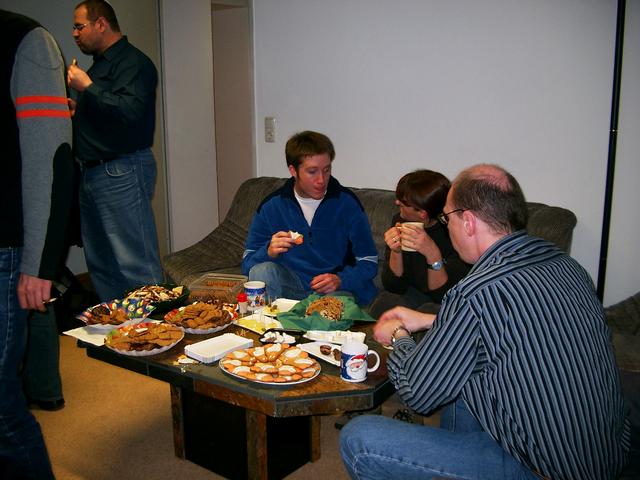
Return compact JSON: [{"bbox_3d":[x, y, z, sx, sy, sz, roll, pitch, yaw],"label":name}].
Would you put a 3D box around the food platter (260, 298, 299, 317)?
[{"bbox_3d":[-0.139,0.244,2.550,0.125,0.030,0.170,4,12,21],"label":"food platter"}]

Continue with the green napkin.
[{"bbox_3d":[0.021,0.245,2.433,0.290,0.070,0.270,-6,12,-26],"label":"green napkin"}]

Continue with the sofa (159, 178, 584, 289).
[{"bbox_3d":[0.077,0.219,3.159,1.920,0.850,0.900,9,14,40],"label":"sofa"}]

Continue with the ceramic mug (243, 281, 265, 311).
[{"bbox_3d":[-0.244,0.206,2.589,0.088,0.093,0.092,0,11,0],"label":"ceramic mug"}]

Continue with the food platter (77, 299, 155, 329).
[{"bbox_3d":[-0.713,0.265,2.380,0.262,0.060,0.255,0,11,0],"label":"food platter"}]

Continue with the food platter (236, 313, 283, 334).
[{"bbox_3d":[-0.203,0.280,2.364,0.165,0.030,0.125,9,14,40],"label":"food platter"}]

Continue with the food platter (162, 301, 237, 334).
[{"bbox_3d":[-0.411,0.261,2.380,0.255,0.064,0.255,0,11,0],"label":"food platter"}]

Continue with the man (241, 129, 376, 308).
[{"bbox_3d":[-0.044,0.126,2.904,0.560,1.130,0.750,2,11,13],"label":"man"}]

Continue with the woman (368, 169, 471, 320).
[{"bbox_3d":[0.391,0.240,2.692,0.480,0.980,0.700,6,12,29],"label":"woman"}]

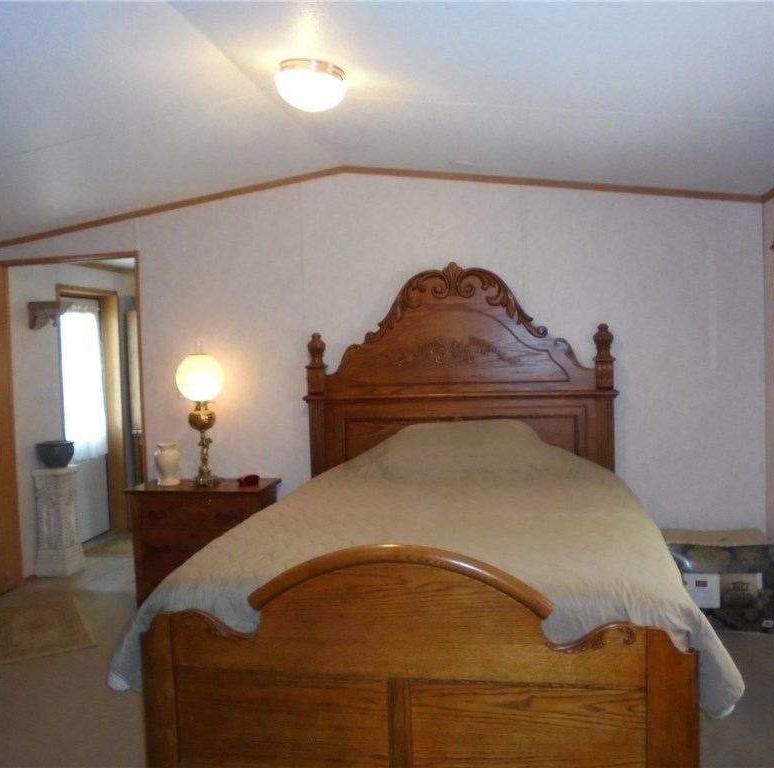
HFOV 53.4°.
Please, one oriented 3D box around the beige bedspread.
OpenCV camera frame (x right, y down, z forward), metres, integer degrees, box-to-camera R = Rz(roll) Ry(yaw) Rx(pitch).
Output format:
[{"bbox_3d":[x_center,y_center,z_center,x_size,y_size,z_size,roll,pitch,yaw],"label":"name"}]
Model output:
[{"bbox_3d":[0.201,0.543,3.131,1.820,0.630,1.980,-1,3,10],"label":"beige bedspread"}]

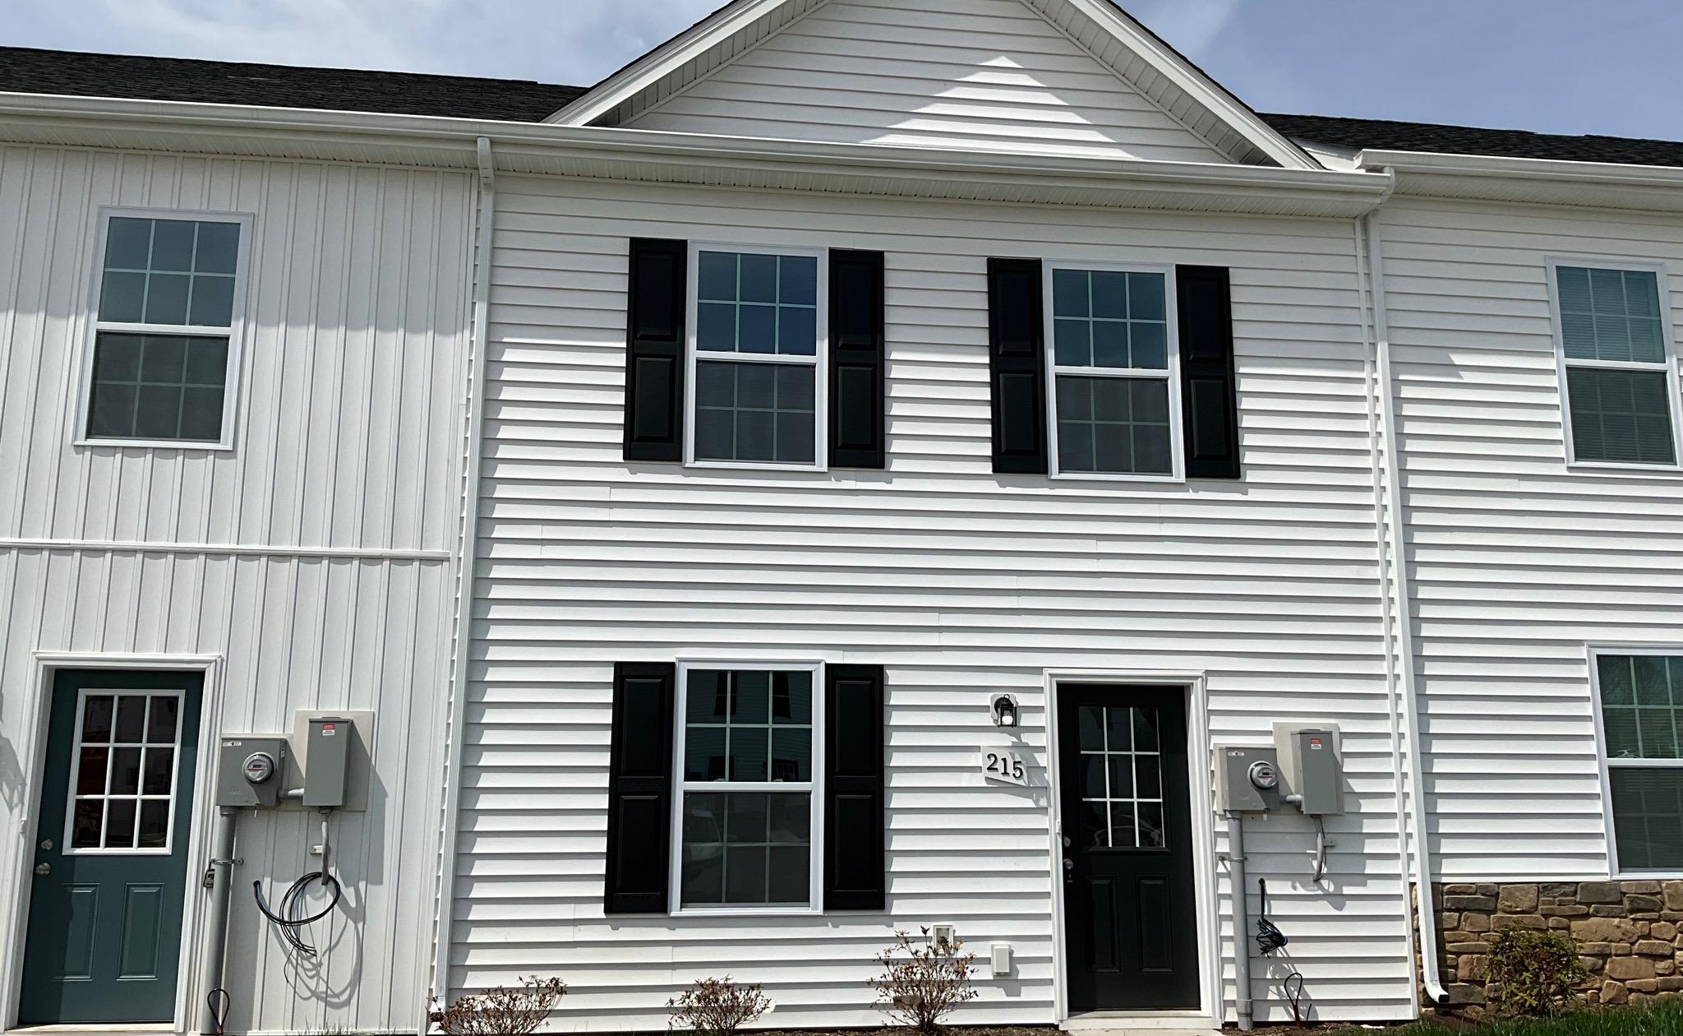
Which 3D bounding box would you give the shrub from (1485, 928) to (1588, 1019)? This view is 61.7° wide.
[{"bbox_3d":[4.222,2.748,8.572,0.580,0.550,0.550,2,-12,-7],"label":"shrub"}]

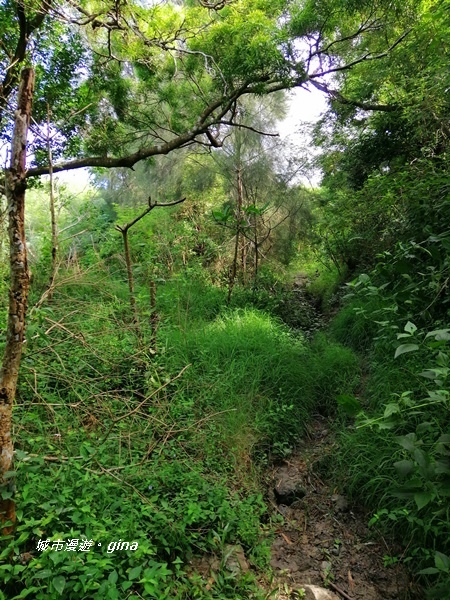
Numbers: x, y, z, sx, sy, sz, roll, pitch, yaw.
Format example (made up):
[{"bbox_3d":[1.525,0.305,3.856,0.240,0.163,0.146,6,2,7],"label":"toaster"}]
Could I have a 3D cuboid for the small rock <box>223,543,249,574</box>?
[{"bbox_3d":[0.052,1.300,2.250,0.140,0.120,0.130,0,3,0],"label":"small rock"}]

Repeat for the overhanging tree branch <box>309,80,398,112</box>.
[{"bbox_3d":[1.226,-1.942,4.300,0.860,0.300,0.280,0,3,0],"label":"overhanging tree branch"}]

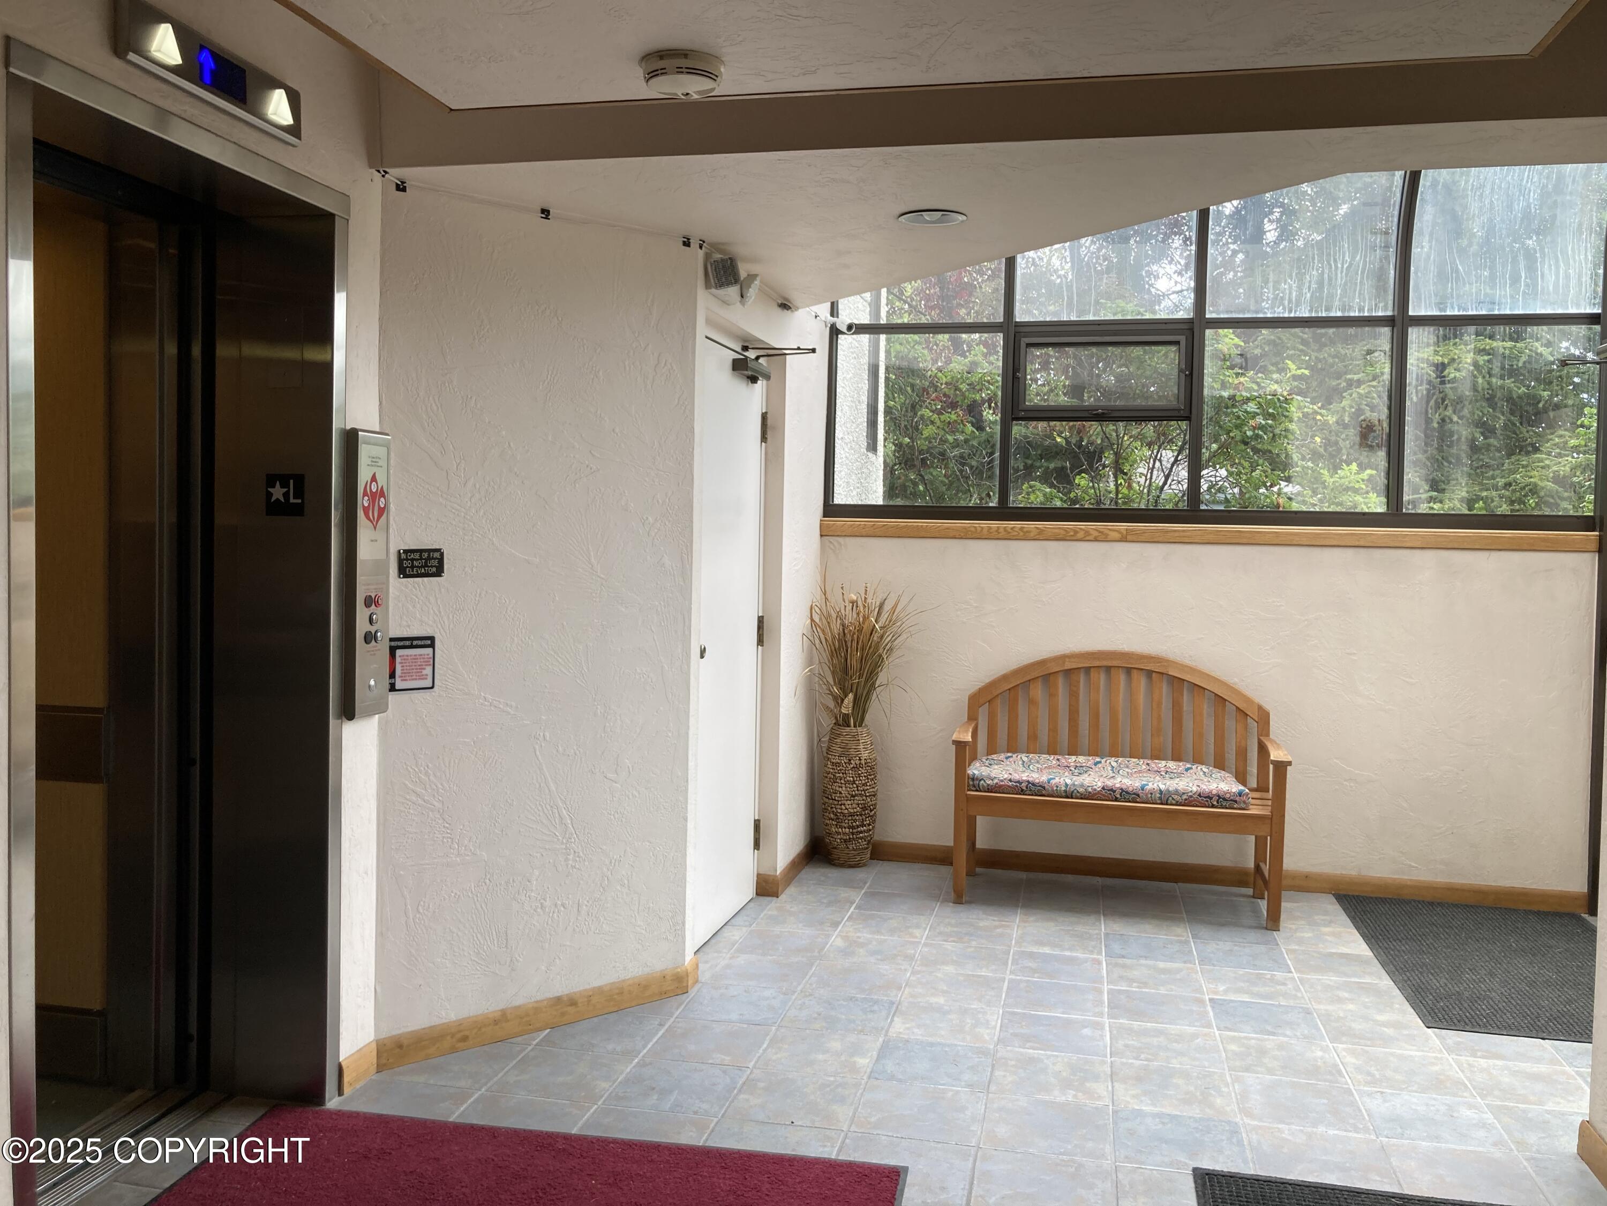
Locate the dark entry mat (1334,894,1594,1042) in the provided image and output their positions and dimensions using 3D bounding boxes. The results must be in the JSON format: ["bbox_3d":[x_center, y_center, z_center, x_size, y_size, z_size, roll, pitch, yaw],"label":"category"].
[{"bbox_3d":[2.454,1.233,4.480,0.924,0.009,1.540,2,2,12],"label":"dark entry mat"}]

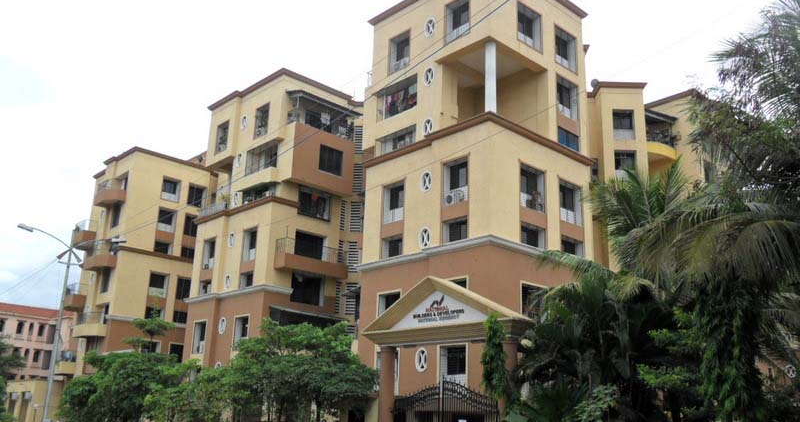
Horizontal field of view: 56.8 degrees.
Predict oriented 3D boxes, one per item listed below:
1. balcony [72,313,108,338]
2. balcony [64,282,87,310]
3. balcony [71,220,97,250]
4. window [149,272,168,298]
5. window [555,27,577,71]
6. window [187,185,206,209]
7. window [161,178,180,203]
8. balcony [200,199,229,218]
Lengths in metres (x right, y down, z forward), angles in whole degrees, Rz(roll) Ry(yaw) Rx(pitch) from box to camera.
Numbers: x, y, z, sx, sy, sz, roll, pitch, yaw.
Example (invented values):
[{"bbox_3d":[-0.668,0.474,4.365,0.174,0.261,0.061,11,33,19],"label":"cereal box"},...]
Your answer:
[{"bbox_3d":[-26.222,9.737,62.419,1.200,2.050,4.400,18,-24,-40],"label":"balcony"},{"bbox_3d":[-29.235,7.760,66.490,1.200,2.100,2.500,18,-24,-40],"label":"balcony"},{"bbox_3d":[-29.110,2.110,68.351,1.200,2.200,2.500,18,-24,-40],"label":"balcony"},{"bbox_3d":[-21.253,6.526,65.189,1.770,2.080,0.300,17,-22,-40],"label":"window"},{"bbox_3d":[9.149,-8.916,41.244,1.950,2.300,0.300,18,-24,-40],"label":"window"},{"bbox_3d":[-19.093,-1.369,69.385,1.750,2.090,0.300,17,-22,-40],"label":"window"},{"bbox_3d":[-19.963,-1.816,64.286,0.350,2.002,1.731,-13,-22,40],"label":"window"},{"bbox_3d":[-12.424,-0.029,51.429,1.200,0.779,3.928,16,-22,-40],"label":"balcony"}]

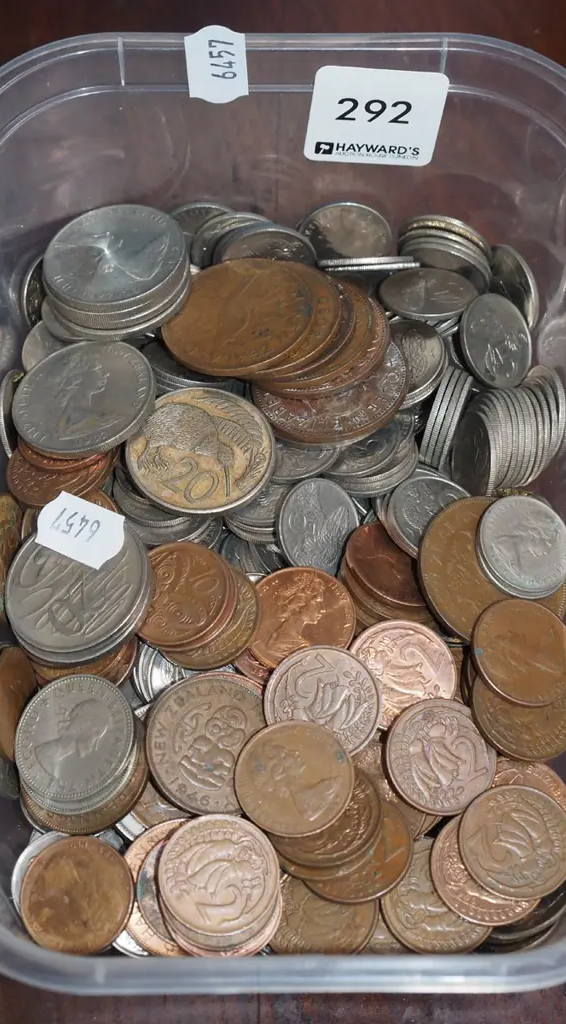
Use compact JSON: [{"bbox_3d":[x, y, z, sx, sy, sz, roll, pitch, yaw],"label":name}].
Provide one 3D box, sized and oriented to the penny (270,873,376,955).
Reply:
[{"bbox_3d":[0.007,0.071,0.336,0.021,0.002,0.021,0,69,3],"label":"penny"}]

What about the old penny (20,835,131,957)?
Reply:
[{"bbox_3d":[-0.037,0.069,0.343,0.021,0.002,0.021,0,73,8],"label":"old penny"}]

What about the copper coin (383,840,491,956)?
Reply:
[{"bbox_3d":[0.028,0.068,0.334,0.021,0.002,0.021,0,62,5],"label":"copper coin"}]

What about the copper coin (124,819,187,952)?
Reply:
[{"bbox_3d":[-0.018,0.069,0.345,0.025,0.002,0.025,0,73,4],"label":"copper coin"}]

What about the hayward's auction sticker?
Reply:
[{"bbox_3d":[0.018,-0.075,0.362,0.025,0.025,0.001,2,57,-5],"label":"hayward's auction sticker"}]

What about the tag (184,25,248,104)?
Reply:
[{"bbox_3d":[-0.013,-0.086,0.367,0.012,0.020,0.001,-3,56,0],"label":"tag"}]

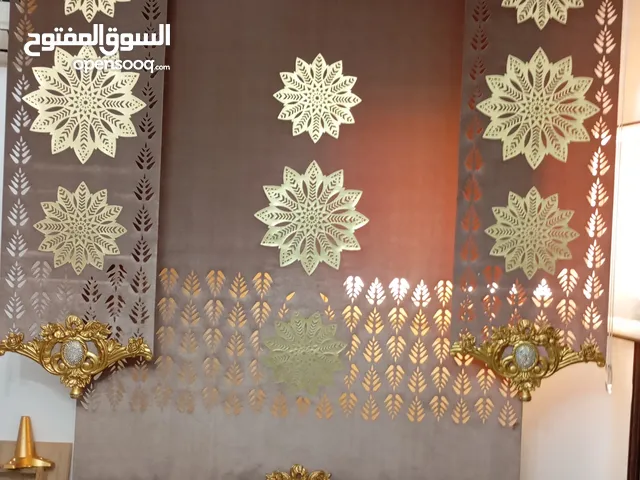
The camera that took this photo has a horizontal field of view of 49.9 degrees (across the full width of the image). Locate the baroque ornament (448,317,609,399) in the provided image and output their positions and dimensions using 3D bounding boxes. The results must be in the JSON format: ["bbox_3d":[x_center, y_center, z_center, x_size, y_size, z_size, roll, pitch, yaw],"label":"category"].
[{"bbox_3d":[0.628,0.361,2.080,0.465,0.247,0.055,3,0,0],"label":"baroque ornament"}]

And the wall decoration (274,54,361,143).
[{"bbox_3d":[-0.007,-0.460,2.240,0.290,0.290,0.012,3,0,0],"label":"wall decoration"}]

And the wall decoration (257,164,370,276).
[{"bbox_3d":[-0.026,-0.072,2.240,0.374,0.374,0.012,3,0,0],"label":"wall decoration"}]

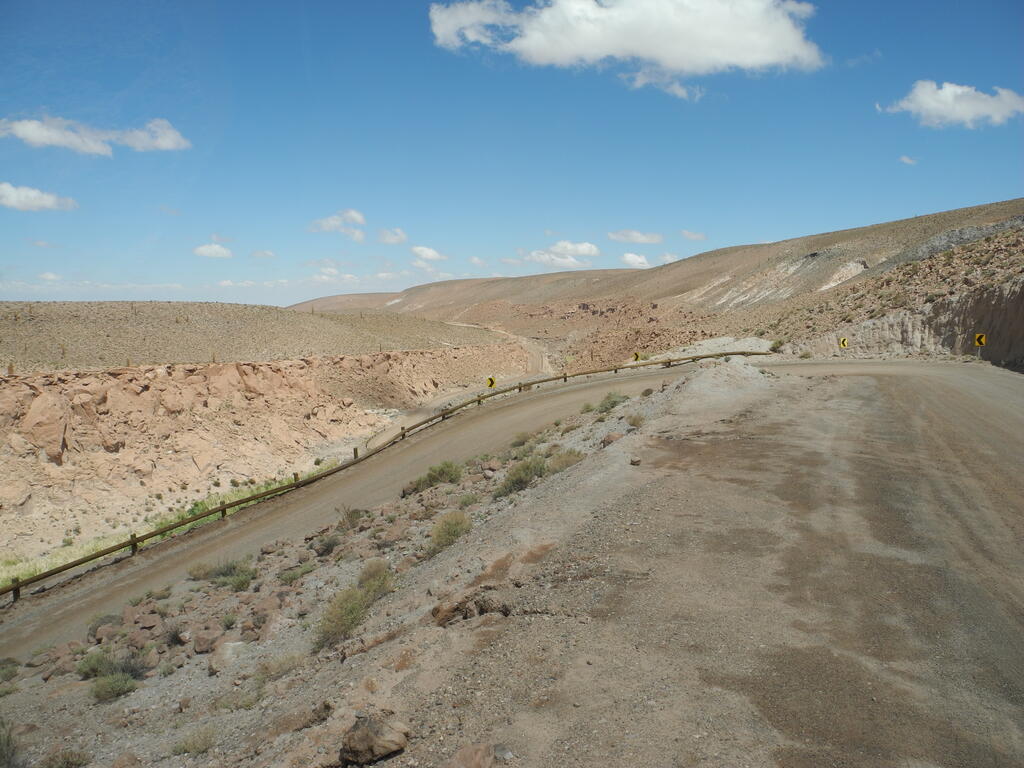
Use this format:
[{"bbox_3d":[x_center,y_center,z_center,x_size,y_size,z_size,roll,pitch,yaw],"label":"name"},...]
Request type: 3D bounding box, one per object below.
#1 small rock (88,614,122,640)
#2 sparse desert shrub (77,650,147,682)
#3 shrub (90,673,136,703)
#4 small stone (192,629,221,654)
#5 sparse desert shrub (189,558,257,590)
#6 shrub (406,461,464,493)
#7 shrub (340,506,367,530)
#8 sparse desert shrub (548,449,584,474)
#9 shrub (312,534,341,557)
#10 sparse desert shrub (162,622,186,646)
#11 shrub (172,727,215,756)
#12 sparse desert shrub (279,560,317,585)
[{"bbox_3d":[-11.004,6.559,22.311,0.916,0.616,0.778,-3,6,-27],"label":"small rock"},{"bbox_3d":[-8.716,6.148,18.027,1.523,0.592,1.066,-3,6,-27],"label":"sparse desert shrub"},{"bbox_3d":[-7.846,5.975,16.308,0.906,0.502,0.770,-3,6,-26],"label":"shrub"},{"bbox_3d":[-6.791,5.724,18.412,0.622,0.509,0.529,-2,6,-21],"label":"small stone"},{"bbox_3d":[-8.667,5.683,24.712,1.969,0.764,1.280,-2,6,-20],"label":"sparse desert shrub"},{"bbox_3d":[-3.195,3.813,34.146,2.309,0.989,1.616,-1,6,-5],"label":"shrub"},{"bbox_3d":[-5.613,4.692,29.331,0.921,0.782,0.829,-1,6,-11],"label":"shrub"},{"bbox_3d":[1.668,2.372,25.353,1.102,0.756,0.882,0,6,4],"label":"sparse desert shrub"},{"bbox_3d":[-5.619,4.892,25.088,0.848,0.566,0.721,-1,6,-13],"label":"shrub"},{"bbox_3d":[-7.910,5.848,19.414,0.563,0.548,0.534,-2,6,-23],"label":"sparse desert shrub"},{"bbox_3d":[-4.690,5.265,12.198,0.619,0.376,0.495,-2,6,-22],"label":"shrub"},{"bbox_3d":[-5.861,5.151,22.632,1.038,0.525,0.831,-1,6,-15],"label":"sparse desert shrub"}]

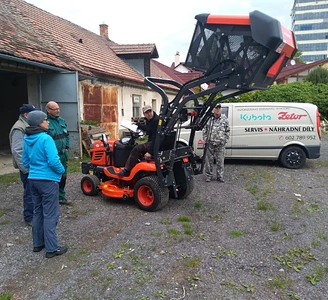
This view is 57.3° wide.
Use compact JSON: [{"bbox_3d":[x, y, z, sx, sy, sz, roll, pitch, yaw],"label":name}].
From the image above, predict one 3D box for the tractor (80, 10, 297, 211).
[{"bbox_3d":[0.140,-0.451,5.003,3.700,2.820,1.250,4,9,36],"label":"tractor"}]

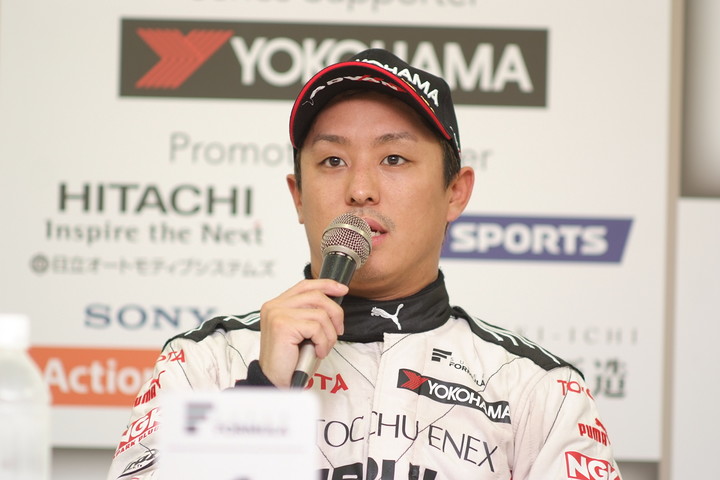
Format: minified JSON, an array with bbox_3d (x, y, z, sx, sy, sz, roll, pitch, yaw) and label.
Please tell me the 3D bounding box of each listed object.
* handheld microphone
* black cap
[{"bbox_3d":[-0.034,0.067,3.168,0.052,0.222,0.052,19,-38,0],"label":"handheld microphone"},{"bbox_3d":[0.015,-0.158,3.344,0.176,0.132,0.262,0,-22,11],"label":"black cap"}]

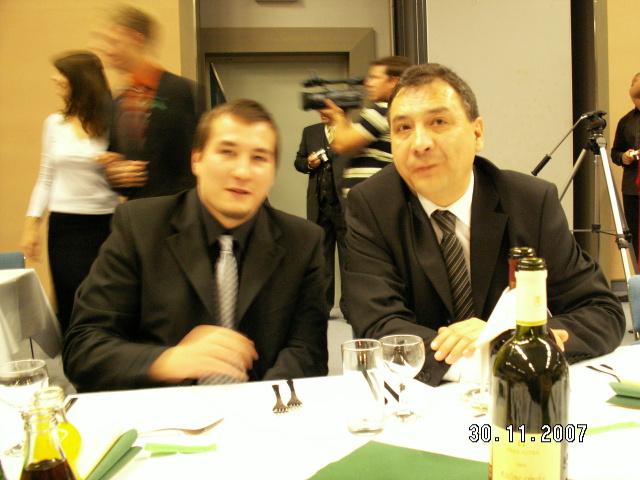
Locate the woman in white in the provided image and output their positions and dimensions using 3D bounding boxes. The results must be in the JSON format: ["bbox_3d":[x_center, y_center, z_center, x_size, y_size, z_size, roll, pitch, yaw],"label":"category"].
[{"bbox_3d":[-1.027,0.047,2.724,0.480,1.680,0.380,3,7,41],"label":"woman in white"}]

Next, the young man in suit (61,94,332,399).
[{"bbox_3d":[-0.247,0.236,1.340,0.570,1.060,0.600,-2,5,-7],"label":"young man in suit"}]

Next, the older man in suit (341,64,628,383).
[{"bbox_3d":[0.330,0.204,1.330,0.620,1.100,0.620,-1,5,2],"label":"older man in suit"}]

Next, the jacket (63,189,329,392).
[{"bbox_3d":[-0.253,0.173,1.370,0.560,0.600,0.420,-2,5,-7],"label":"jacket"}]

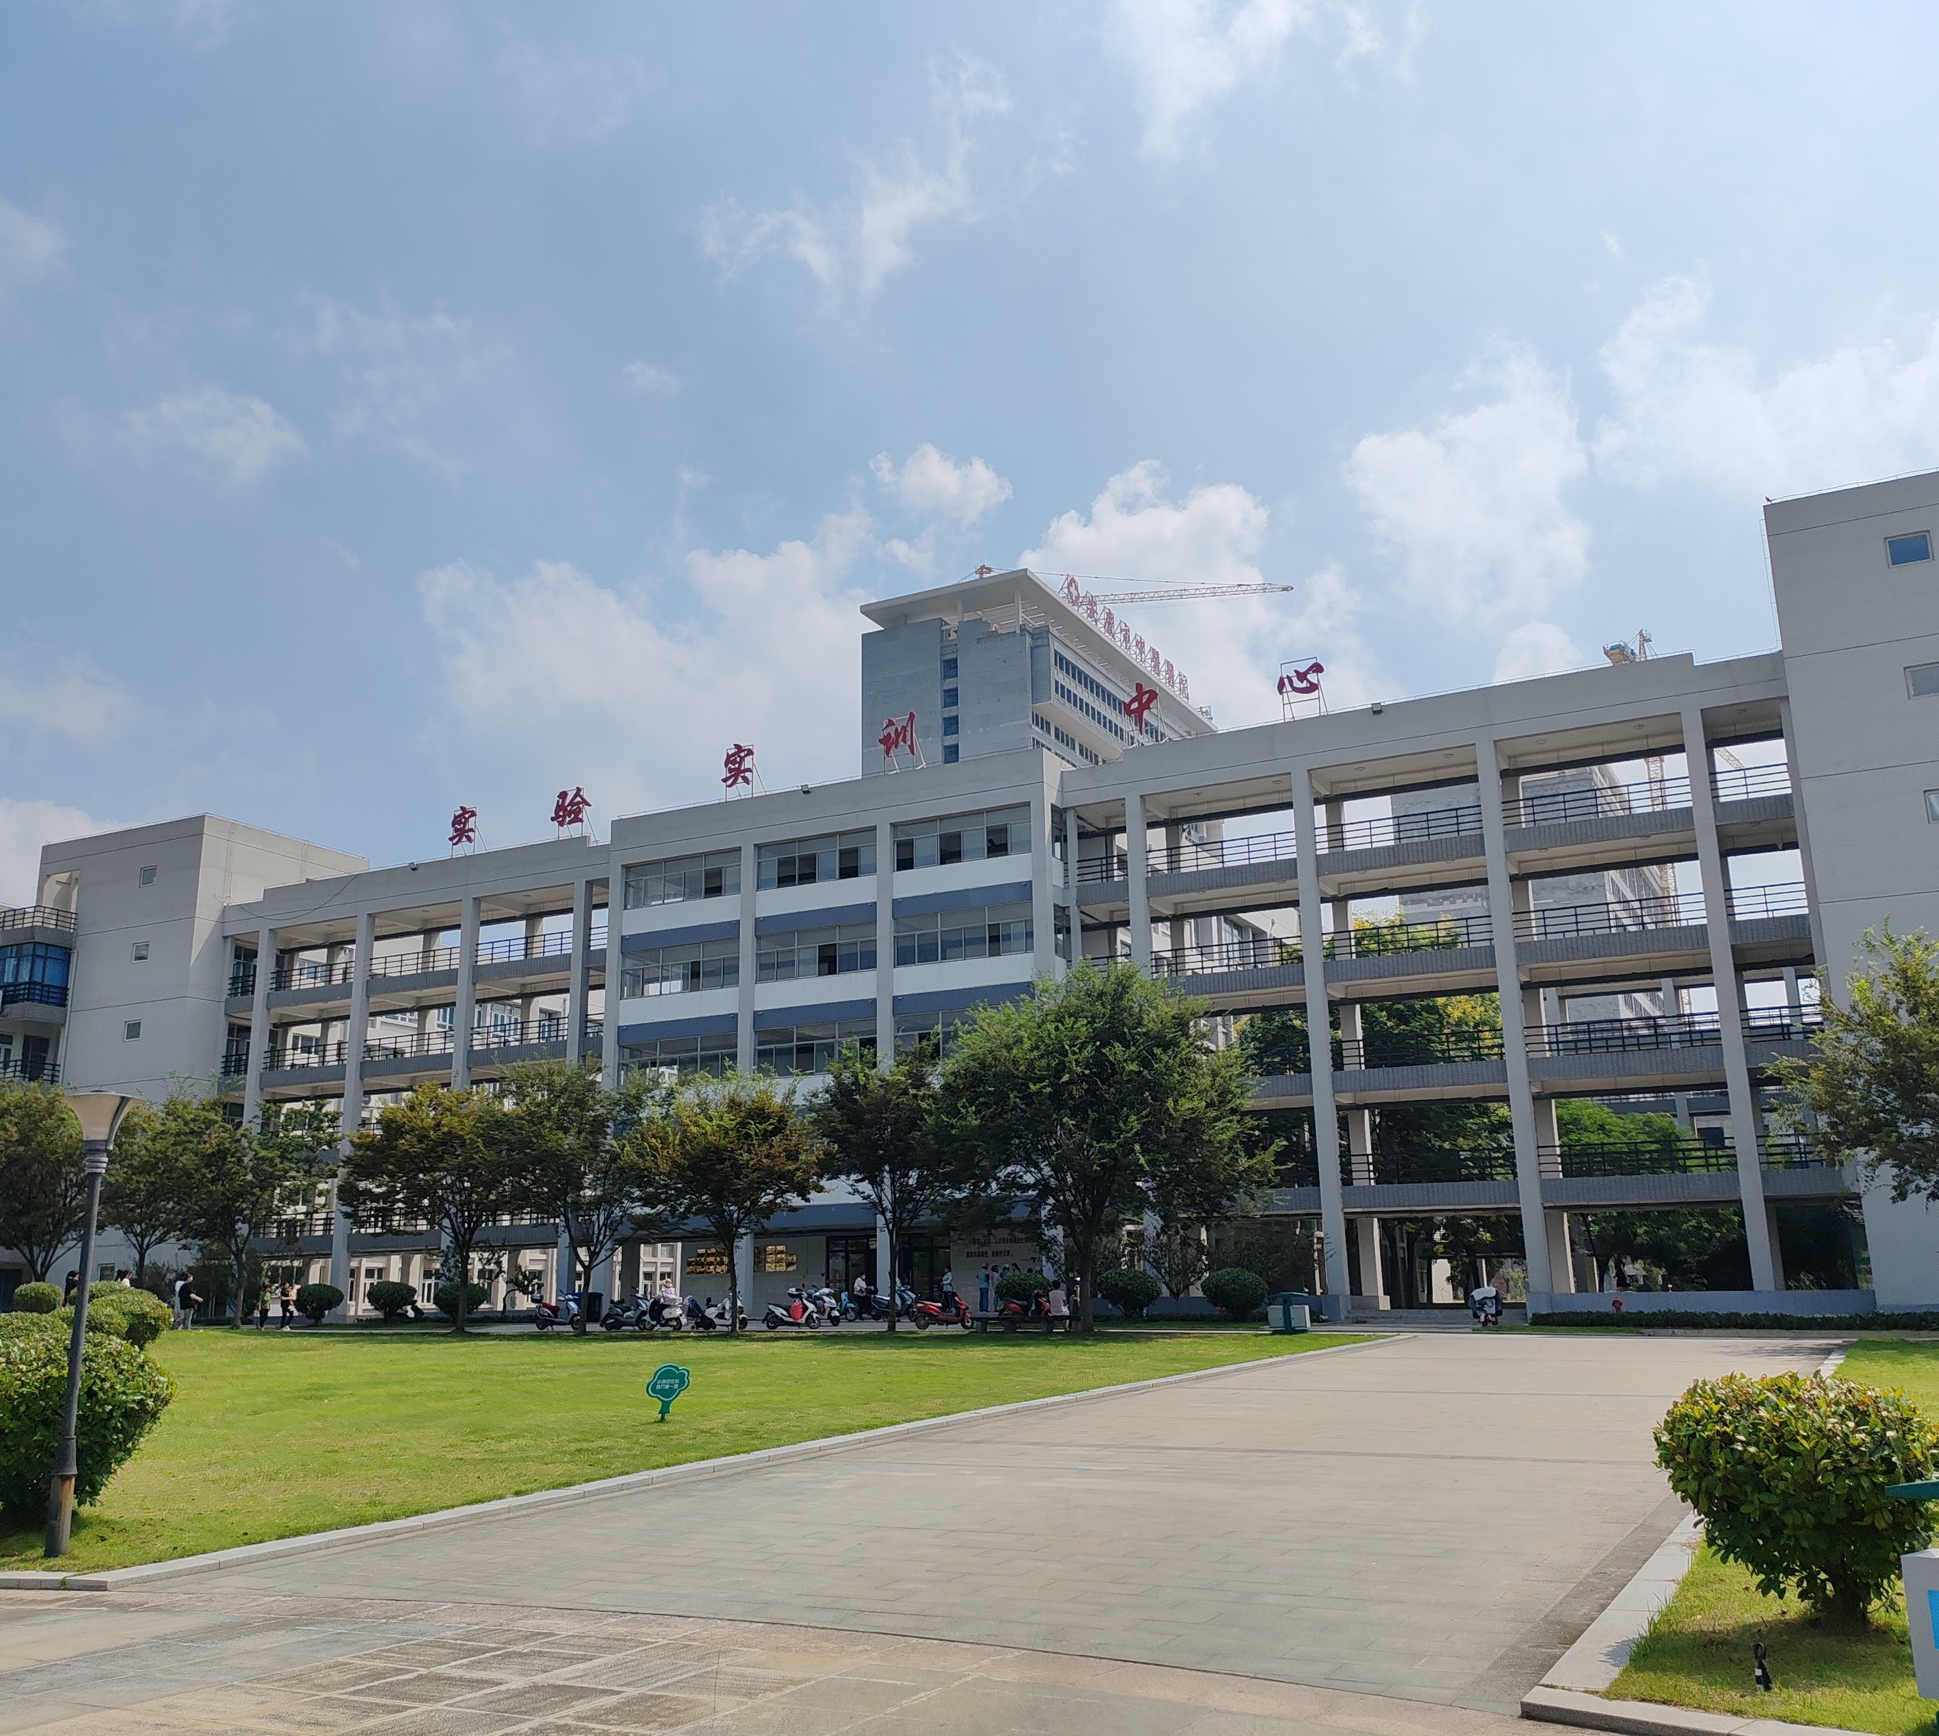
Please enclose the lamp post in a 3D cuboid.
[{"bbox_3d":[-6.671,3.394,13.569,0.510,3.320,0.510,6,-16,-25],"label":"lamp post"}]

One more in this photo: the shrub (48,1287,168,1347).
[{"bbox_3d":[-19.318,10.217,40.993,2.200,1.500,2.100,6,-15,-24],"label":"shrub"}]

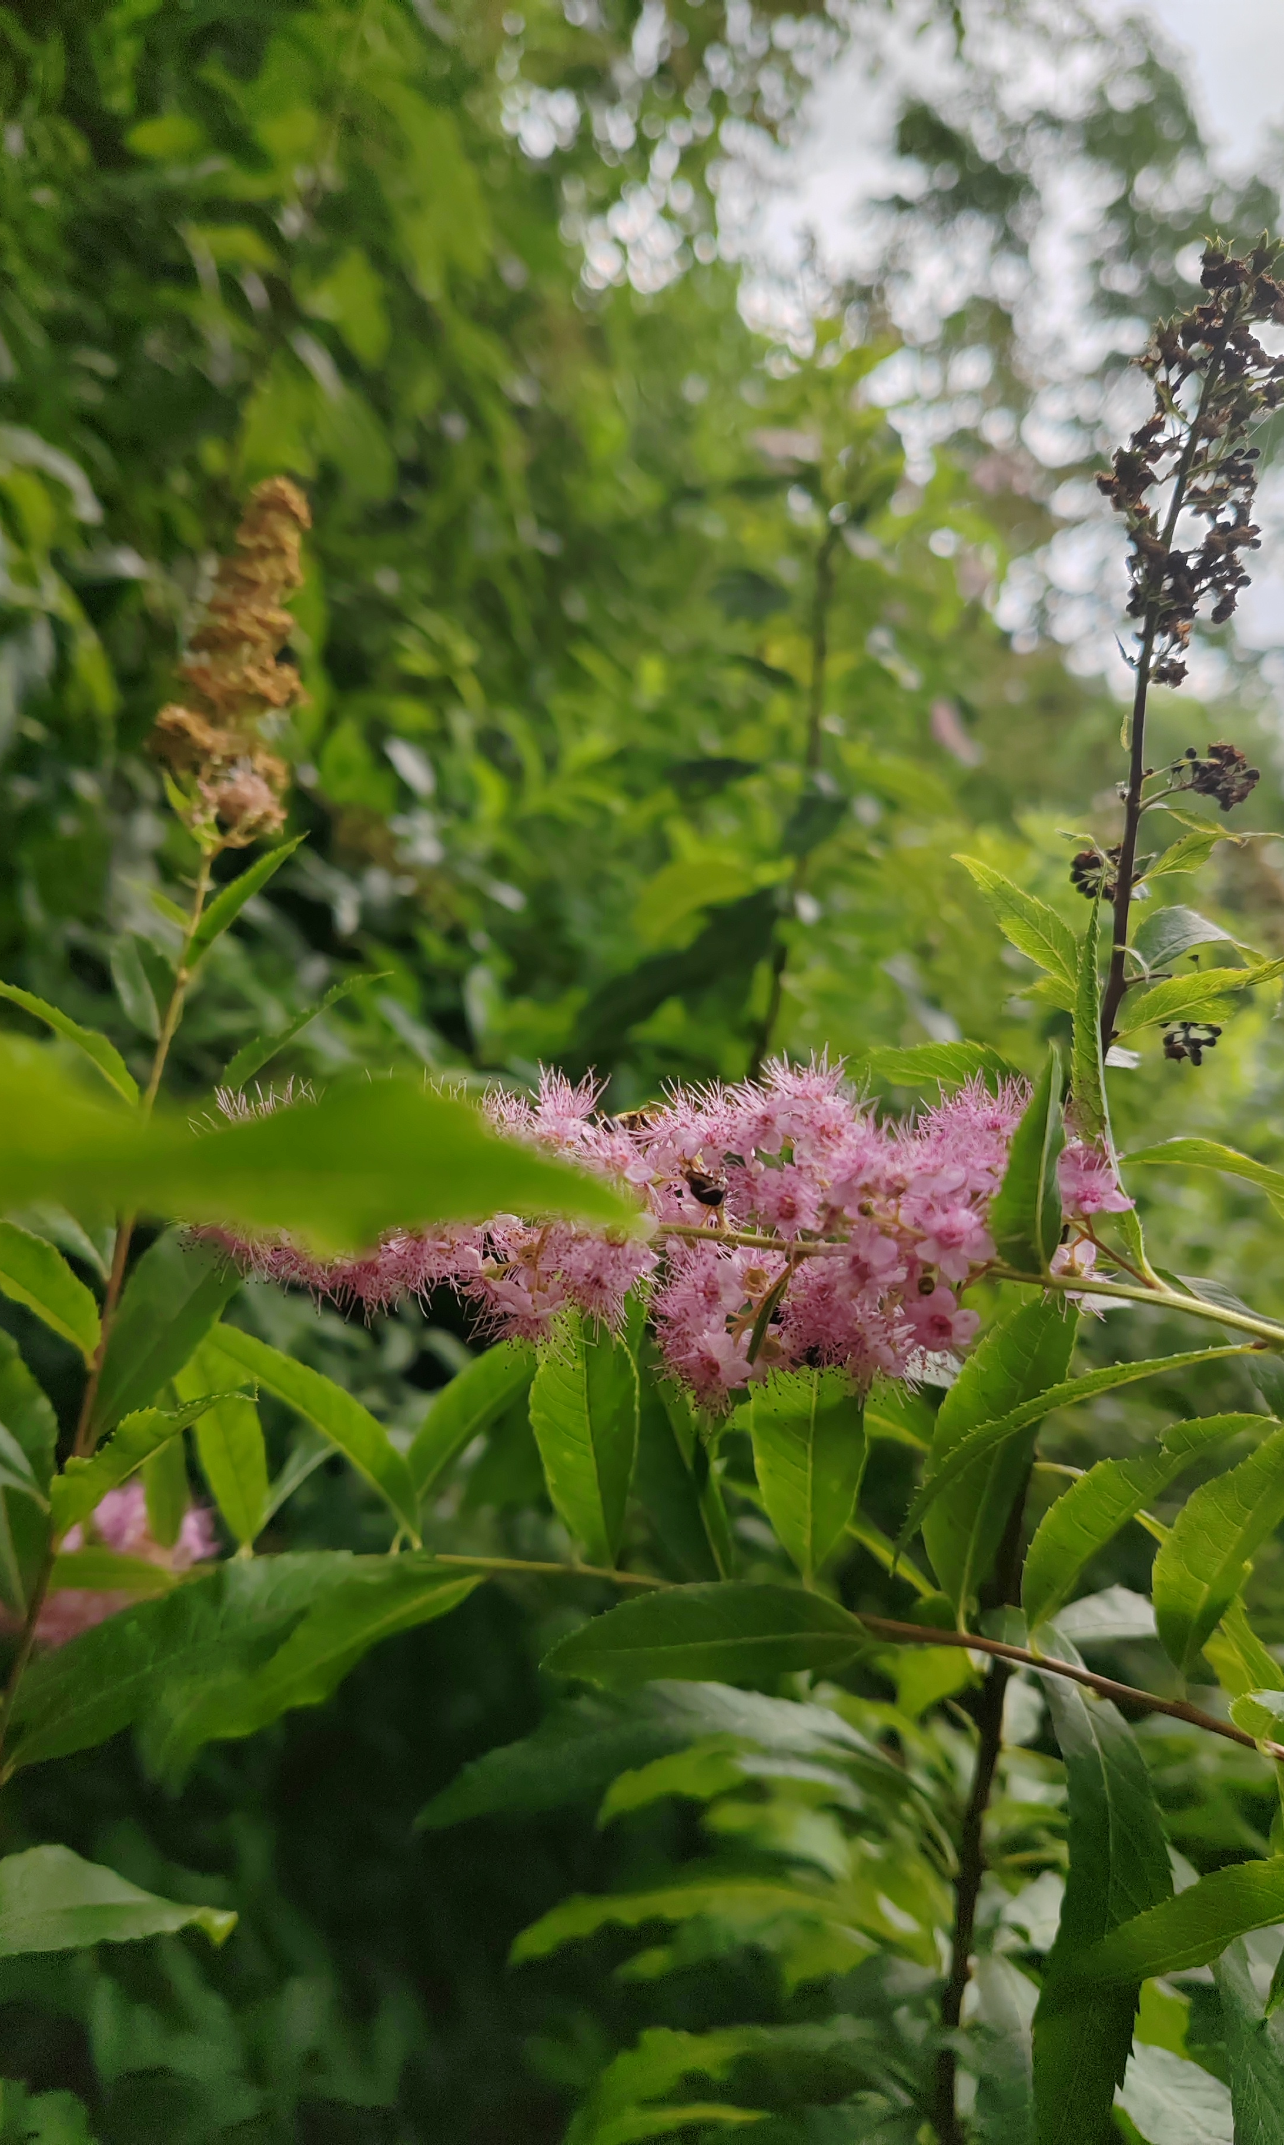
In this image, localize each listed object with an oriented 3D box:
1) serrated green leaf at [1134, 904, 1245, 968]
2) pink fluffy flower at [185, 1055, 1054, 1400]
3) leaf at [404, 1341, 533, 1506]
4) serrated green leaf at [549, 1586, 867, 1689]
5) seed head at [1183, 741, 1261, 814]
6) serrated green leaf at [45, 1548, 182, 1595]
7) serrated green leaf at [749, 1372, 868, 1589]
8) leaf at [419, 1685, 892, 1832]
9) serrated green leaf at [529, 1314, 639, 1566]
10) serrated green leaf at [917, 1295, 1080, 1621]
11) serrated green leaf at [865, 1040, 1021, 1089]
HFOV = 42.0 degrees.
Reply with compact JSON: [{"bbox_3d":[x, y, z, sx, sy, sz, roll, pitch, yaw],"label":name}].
[{"bbox_3d":[0.080,-0.020,0.245,0.017,0.009,0.011,5,3,11],"label":"serrated green leaf"},{"bbox_3d":[0.001,0.019,0.198,0.107,0.038,0.037,3,0,5],"label":"pink fluffy flower"},{"bbox_3d":[-0.023,0.049,0.233,0.011,0.031,0.006,36,9,0],"label":"leaf"},{"bbox_3d":[0.009,0.077,0.230,0.048,0.017,0.007,3,-40,-18],"label":"serrated green leaf"},{"bbox_3d":[0.089,-0.046,0.258,0.012,0.011,0.011,2,-3,0],"label":"seed head"},{"bbox_3d":[-0.105,0.091,0.305,0.041,0.006,0.014,6,37,-14],"label":"serrated green leaf"},{"bbox_3d":[0.023,0.052,0.237,0.016,0.044,0.009,0,-9,0],"label":"serrated green leaf"},{"bbox_3d":[0.004,0.118,0.290,0.085,0.018,0.022,1,34,-14],"label":"leaf"},{"bbox_3d":[-0.006,0.047,0.218,0.014,0.036,0.006,-6,6,6],"label":"serrated green leaf"},{"bbox_3d":[0.046,0.048,0.213,0.017,0.045,0.007,15,-8,11],"label":"serrated green leaf"},{"bbox_3d":[0.049,0.002,0.264,0.034,0.007,0.013,12,45,5],"label":"serrated green leaf"}]

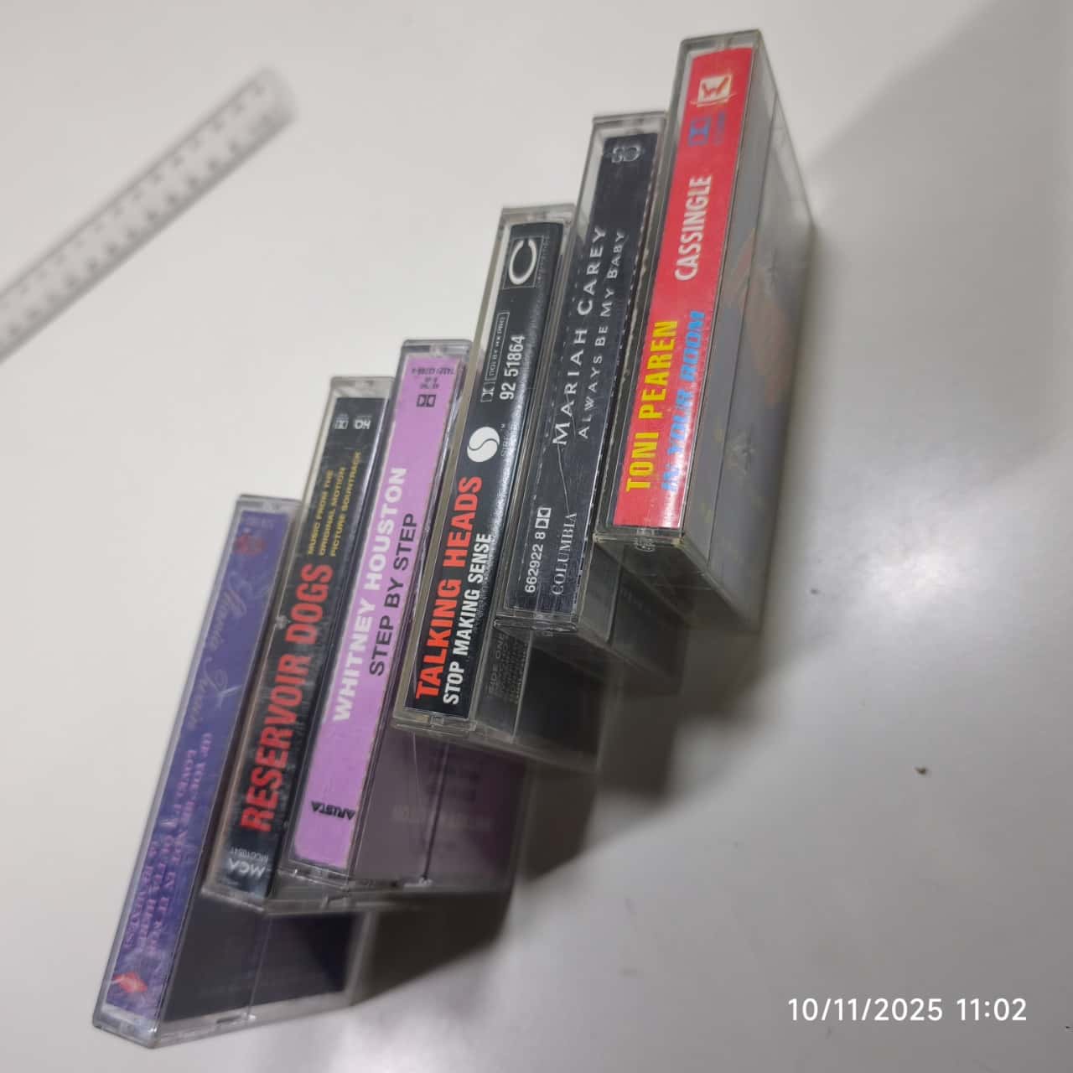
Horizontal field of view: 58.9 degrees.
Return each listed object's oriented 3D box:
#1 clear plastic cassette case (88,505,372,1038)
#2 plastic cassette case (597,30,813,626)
[{"bbox_3d":[-0.055,0.054,0.224,0.017,0.070,0.109,5,75,25],"label":"clear plastic cassette case"},{"bbox_3d":[0.041,-0.041,0.212,0.017,0.070,0.109,4,75,25],"label":"plastic cassette case"}]

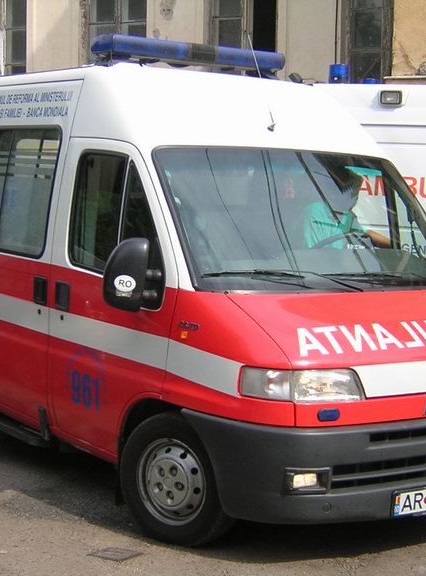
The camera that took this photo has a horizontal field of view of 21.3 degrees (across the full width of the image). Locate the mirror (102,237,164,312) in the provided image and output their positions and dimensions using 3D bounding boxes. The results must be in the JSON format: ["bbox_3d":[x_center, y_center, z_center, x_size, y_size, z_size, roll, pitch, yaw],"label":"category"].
[{"bbox_3d":[-0.385,-0.051,5.338,0.300,0.335,0.180,-1,6,-35],"label":"mirror"}]

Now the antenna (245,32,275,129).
[{"bbox_3d":[0.257,-1.157,6.317,0.030,0.600,0.040,-1,-20,-35],"label":"antenna"}]

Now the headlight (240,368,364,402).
[{"bbox_3d":[0.409,0.415,5.014,0.510,0.175,0.290,-1,6,-35],"label":"headlight"}]

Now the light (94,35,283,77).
[{"bbox_3d":[-0.129,-1.377,6.848,1.260,0.150,0.270,-1,6,-35],"label":"light"}]

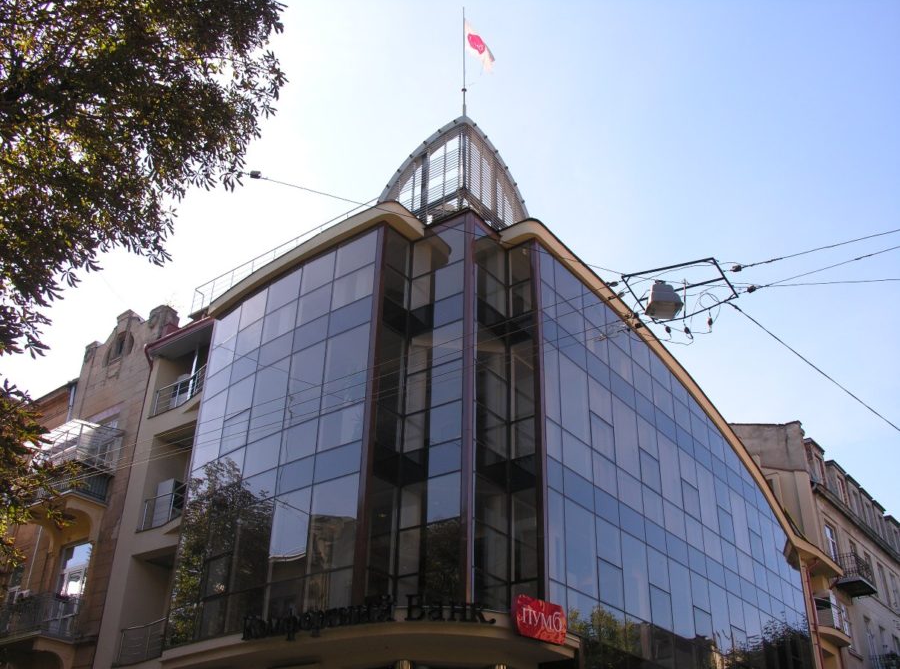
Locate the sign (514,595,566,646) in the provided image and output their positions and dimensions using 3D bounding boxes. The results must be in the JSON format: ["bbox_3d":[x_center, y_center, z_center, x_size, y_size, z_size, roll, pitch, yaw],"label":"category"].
[{"bbox_3d":[1.609,5.107,16.298,0.170,0.680,1.180,-24,-38,38],"label":"sign"}]

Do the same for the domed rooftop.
[{"bbox_3d":[0.094,-3.185,24.697,3.520,2.900,3.520,-21,-36,34],"label":"domed rooftop"}]

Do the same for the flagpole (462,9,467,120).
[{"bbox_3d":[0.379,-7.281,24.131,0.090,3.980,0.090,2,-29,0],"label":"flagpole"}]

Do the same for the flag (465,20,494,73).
[{"bbox_3d":[0.813,-7.802,24.586,0.880,1.500,0.300,12,-31,-18],"label":"flag"}]

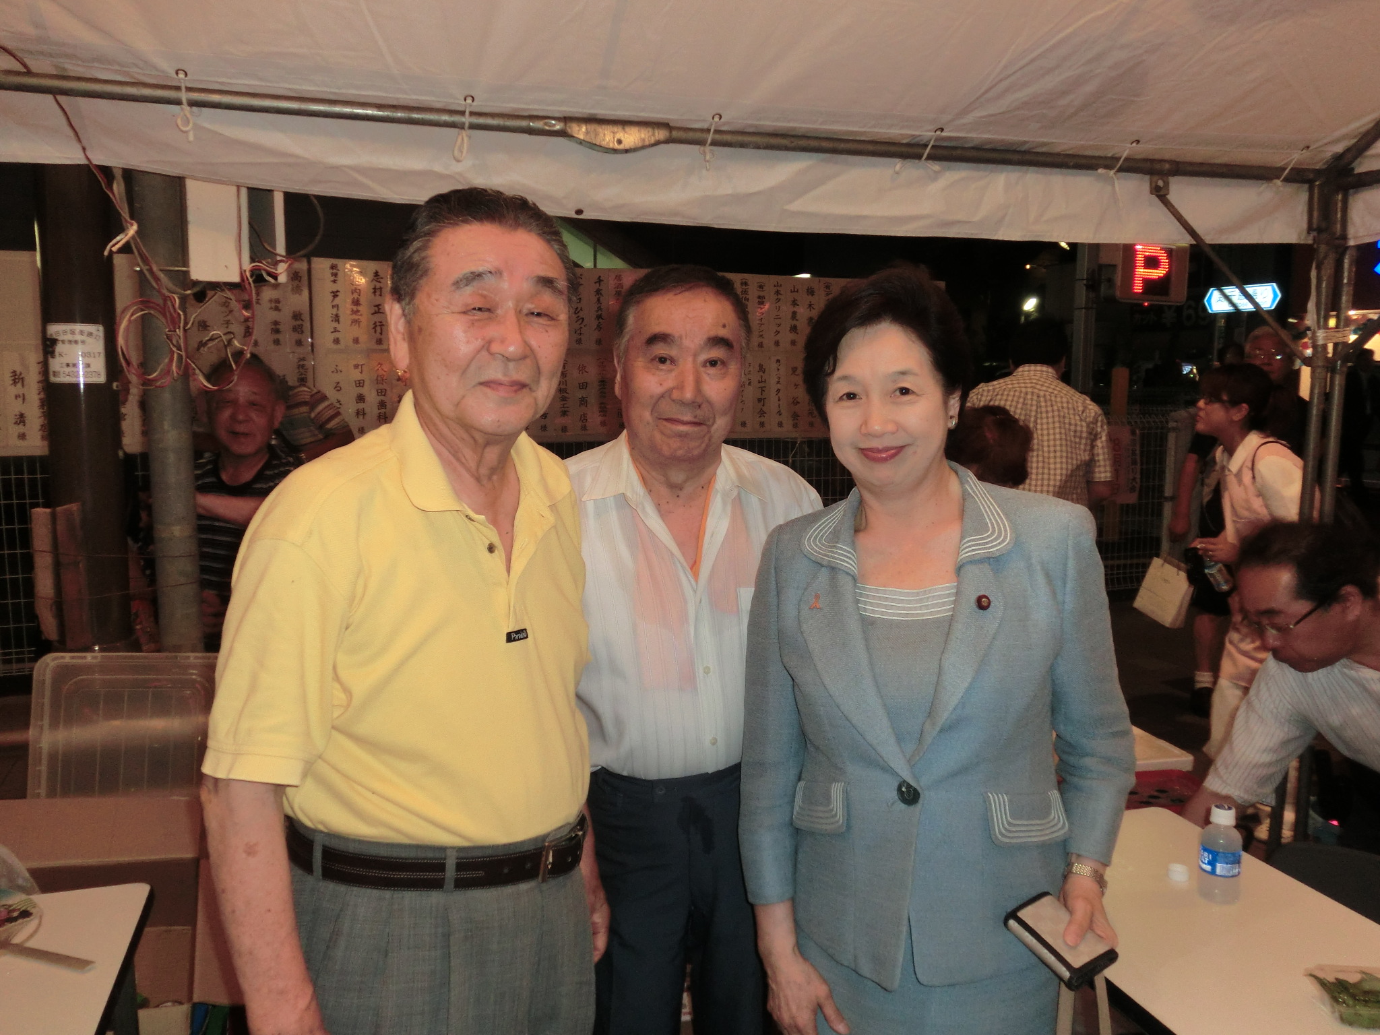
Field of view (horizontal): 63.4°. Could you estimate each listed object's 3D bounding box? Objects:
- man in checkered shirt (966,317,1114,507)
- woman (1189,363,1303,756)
[{"bbox_3d":[1.135,0.169,3.757,0.520,1.662,0.340,3,7,22],"label":"man in checkered shirt"},{"bbox_3d":[1.998,0.213,4.019,0.500,1.525,0.460,2,7,13],"label":"woman"}]

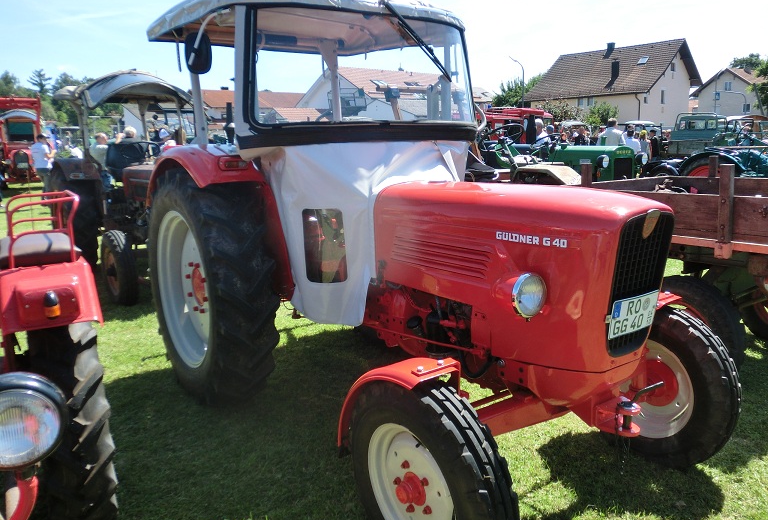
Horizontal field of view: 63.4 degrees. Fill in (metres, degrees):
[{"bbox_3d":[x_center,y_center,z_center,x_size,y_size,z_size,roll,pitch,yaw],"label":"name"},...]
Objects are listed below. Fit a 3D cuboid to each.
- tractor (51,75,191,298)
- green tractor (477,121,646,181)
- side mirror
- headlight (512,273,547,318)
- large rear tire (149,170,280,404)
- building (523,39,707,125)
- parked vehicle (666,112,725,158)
[{"bbox_3d":[-2.788,-0.960,7.293,1.650,2.380,3.250,-9,13,-35],"label":"tractor"},{"bbox_3d":[2.215,-1.009,8.906,1.500,1.580,2.850,-9,13,-35],"label":"green tractor"},{"bbox_3d":[-0.881,-0.981,2.951,0.140,0.205,0.060,-9,13,-35],"label":"side mirror"},{"bbox_3d":[0.473,0.116,2.101,0.152,0.155,0.090,-9,13,-35],"label":"headlight"},{"bbox_3d":[-1.064,0.169,3.740,0.320,1.380,1.380,-9,13,-35],"label":"large rear tire"},{"bbox_3d":[18.058,-12.421,49.274,9.400,8.500,11.400,-10,14,-40],"label":"building"},{"bbox_3d":[12.910,-4.750,25.500,1.750,2.350,3.900,2,11,18],"label":"parked vehicle"}]

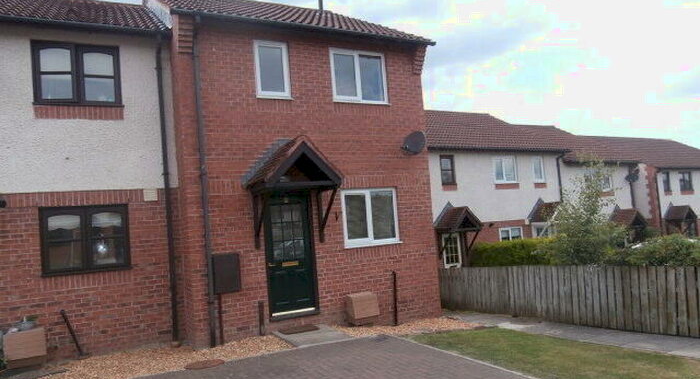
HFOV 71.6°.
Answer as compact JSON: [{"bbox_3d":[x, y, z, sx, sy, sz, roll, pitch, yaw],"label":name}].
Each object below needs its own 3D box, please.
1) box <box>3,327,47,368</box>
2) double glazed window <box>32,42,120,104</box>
[{"bbox_3d":[-4.680,2.288,6.997,0.480,0.480,0.320,-3,-3,-27],"label":"box"},{"bbox_3d":[-4.344,-1.840,7.773,1.250,1.000,0.100,-3,-3,-27],"label":"double glazed window"}]

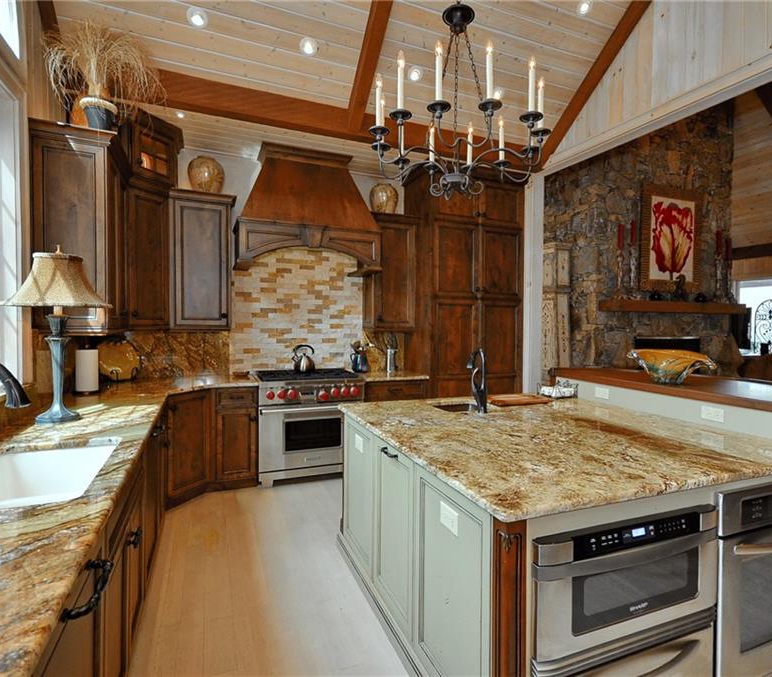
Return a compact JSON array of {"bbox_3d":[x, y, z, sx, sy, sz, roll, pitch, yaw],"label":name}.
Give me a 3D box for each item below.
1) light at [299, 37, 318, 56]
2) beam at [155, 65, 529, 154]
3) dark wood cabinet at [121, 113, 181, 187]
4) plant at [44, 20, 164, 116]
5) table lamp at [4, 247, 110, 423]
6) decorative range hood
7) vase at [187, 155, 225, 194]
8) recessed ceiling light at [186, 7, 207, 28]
[{"bbox_3d":[-0.599,-2.263,3.290,0.145,0.040,0.145,0,-35,-21],"label":"light"},{"bbox_3d":[-0.268,-1.812,3.625,3.920,0.220,0.140,0,2,-23],"label":"beam"},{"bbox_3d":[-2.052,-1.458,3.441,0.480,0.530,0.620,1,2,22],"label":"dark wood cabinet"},{"bbox_3d":[-1.731,-1.631,2.627,0.600,0.560,0.520,0,2,-23],"label":"plant"},{"bbox_3d":[-1.655,-0.036,2.160,0.430,0.875,0.430,0,2,-23],"label":"table lamp"},{"bbox_3d":[-0.736,-1.186,4.054,1.270,1.090,0.550,0,2,-23],"label":"decorative range hood"},{"bbox_3d":[-1.627,-1.451,3.834,0.304,0.370,0.304,0,2,-21],"label":"vase"},{"bbox_3d":[-1.260,-2.135,2.830,0.130,0.040,0.130,0,-38,-23],"label":"recessed ceiling light"}]

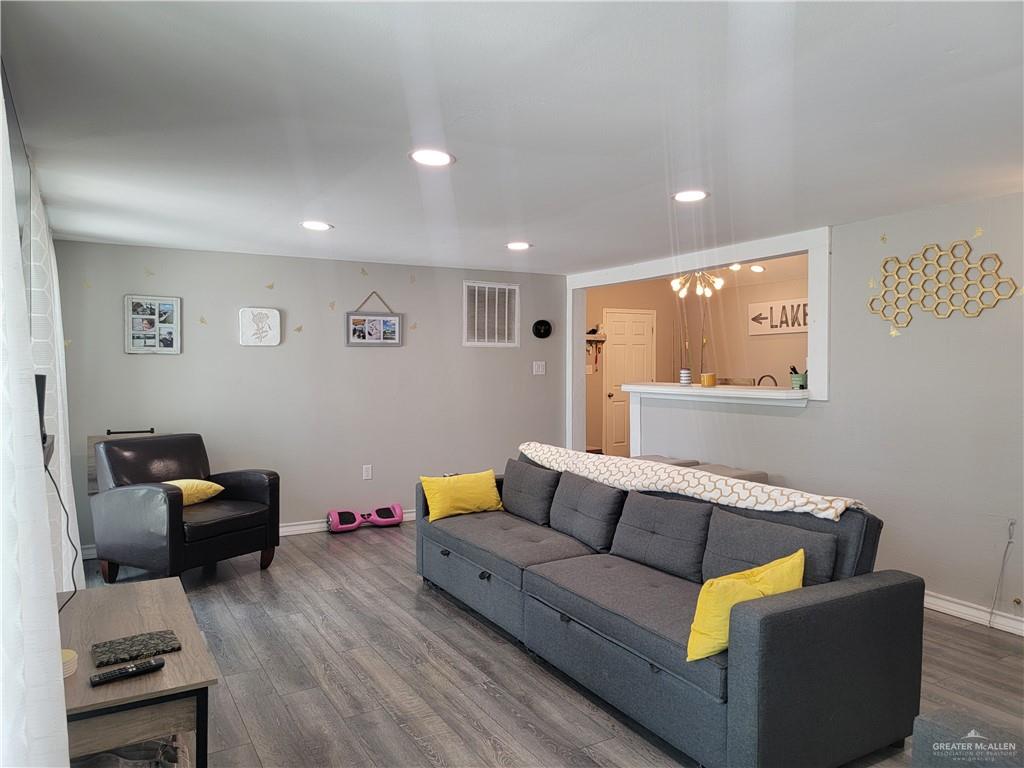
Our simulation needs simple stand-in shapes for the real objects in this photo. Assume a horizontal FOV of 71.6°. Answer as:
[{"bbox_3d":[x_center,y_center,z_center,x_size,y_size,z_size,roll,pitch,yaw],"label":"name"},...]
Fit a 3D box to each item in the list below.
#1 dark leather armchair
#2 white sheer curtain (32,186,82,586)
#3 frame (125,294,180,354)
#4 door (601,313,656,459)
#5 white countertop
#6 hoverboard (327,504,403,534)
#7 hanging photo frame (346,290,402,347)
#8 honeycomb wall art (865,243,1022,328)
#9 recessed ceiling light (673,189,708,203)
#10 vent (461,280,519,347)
[{"bbox_3d":[-2.129,0.791,4.646,0.835,0.850,0.800,1,2,31],"label":"dark leather armchair"},{"bbox_3d":[-2.366,0.171,3.686,0.180,2.100,1.150,-1,2,-30],"label":"white sheer curtain"},{"bbox_3d":[-2.545,-0.418,5.045,0.345,0.405,0.025,-1,2,-30],"label":"frame"},{"bbox_3d":[1.672,0.004,9.918,0.910,2.060,0.080,-1,2,-30],"label":"door"},{"bbox_3d":[1.531,0.074,5.311,0.420,0.085,1.700,-1,2,-30],"label":"white countertop"},{"bbox_3d":[-1.181,1.094,5.764,0.610,0.170,0.185,-1,2,-30],"label":"hoverboard"},{"bbox_3d":[-1.122,-0.537,5.856,0.475,0.445,0.030,-1,2,-30],"label":"hanging photo frame"},{"bbox_3d":[2.275,-0.534,3.828,0.025,0.435,0.780,-1,2,-30],"label":"honeycomb wall art"},{"bbox_3d":[0.888,-0.926,3.534,0.180,0.030,0.180,-1,2,-30],"label":"recessed ceiling light"},{"bbox_3d":[-0.174,-0.622,6.399,0.570,0.565,0.025,-1,2,-30],"label":"vent"}]

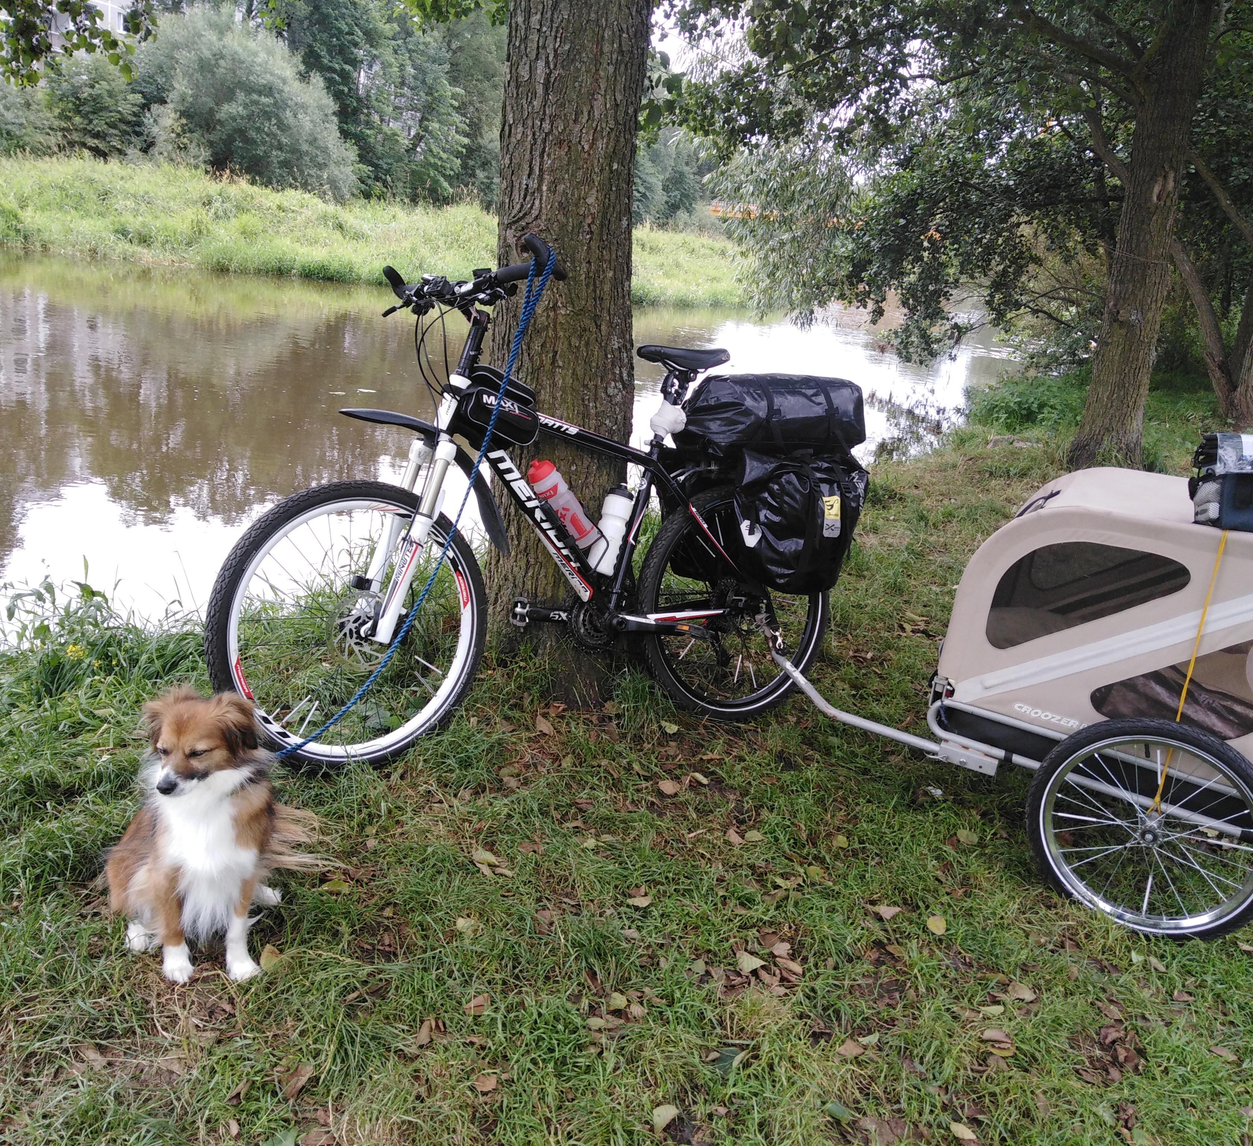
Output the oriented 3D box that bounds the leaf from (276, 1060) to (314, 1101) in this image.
[{"bbox_3d":[-0.479,0.738,1.660,0.055,0.025,0.075,10,17,7],"label":"leaf"}]

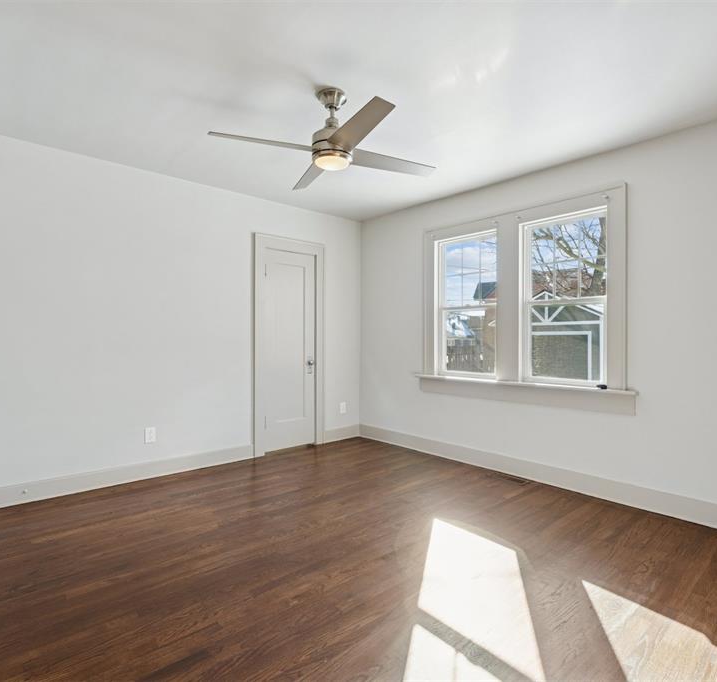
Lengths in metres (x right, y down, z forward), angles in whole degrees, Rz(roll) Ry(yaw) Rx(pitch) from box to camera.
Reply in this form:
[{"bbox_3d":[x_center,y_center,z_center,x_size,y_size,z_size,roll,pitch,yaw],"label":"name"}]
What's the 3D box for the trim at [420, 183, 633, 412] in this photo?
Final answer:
[{"bbox_3d":[1.254,-0.311,3.559,0.100,1.492,1.758,0,1,-42],"label":"trim"}]

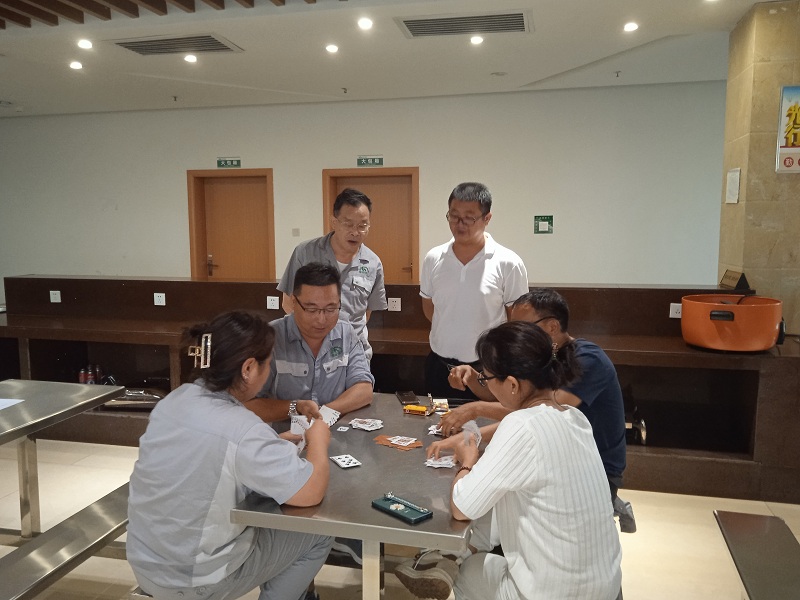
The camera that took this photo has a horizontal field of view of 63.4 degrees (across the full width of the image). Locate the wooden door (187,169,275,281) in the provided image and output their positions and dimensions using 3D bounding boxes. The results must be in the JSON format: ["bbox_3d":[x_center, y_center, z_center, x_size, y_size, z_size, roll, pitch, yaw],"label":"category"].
[{"bbox_3d":[-1.830,-0.395,7.195,1.027,2.064,0.150,2,7,14],"label":"wooden door"}]

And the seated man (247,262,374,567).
[{"bbox_3d":[-0.307,0.515,2.488,0.520,1.310,0.620,-3,7,-25],"label":"seated man"}]

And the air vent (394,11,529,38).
[{"bbox_3d":[0.424,-1.771,4.168,0.800,0.040,0.430,2,7,14],"label":"air vent"}]

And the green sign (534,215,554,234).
[{"bbox_3d":[1.399,-0.732,6.287,0.180,0.183,0.015,2,7,14],"label":"green sign"}]

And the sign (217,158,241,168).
[{"bbox_3d":[-1.852,-1.488,7.016,0.287,0.112,0.020,2,7,14],"label":"sign"}]

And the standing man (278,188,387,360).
[{"bbox_3d":[-0.314,0.300,3.057,0.520,1.610,0.420,-2,7,-21],"label":"standing man"}]

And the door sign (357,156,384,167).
[{"bbox_3d":[-0.302,-1.423,6.635,0.284,0.107,0.020,2,7,14],"label":"door sign"}]

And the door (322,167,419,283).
[{"bbox_3d":[-0.292,-0.340,6.817,1.027,2.042,0.150,2,7,14],"label":"door"}]

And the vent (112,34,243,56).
[{"bbox_3d":[-1.608,-1.829,4.670,0.800,0.040,0.430,2,7,14],"label":"vent"}]

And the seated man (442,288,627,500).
[{"bbox_3d":[0.448,0.563,2.378,0.700,1.220,0.520,1,6,7],"label":"seated man"}]

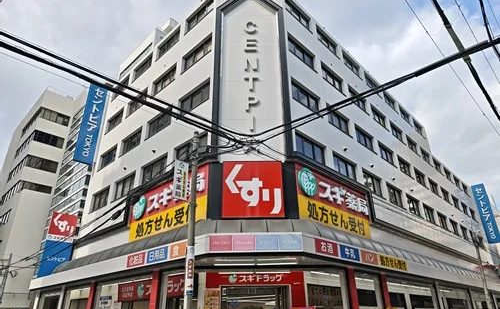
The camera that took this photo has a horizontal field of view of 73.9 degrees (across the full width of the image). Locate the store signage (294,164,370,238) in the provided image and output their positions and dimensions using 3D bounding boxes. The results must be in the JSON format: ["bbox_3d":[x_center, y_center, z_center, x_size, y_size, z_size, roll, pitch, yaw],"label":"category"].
[{"bbox_3d":[3.865,2.267,14.495,0.200,2.243,5.801,-24,-35,39],"label":"store signage"}]

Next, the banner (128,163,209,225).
[{"bbox_3d":[-3.709,1.869,14.612,5.872,1.249,0.200,-24,-34,38],"label":"banner"}]

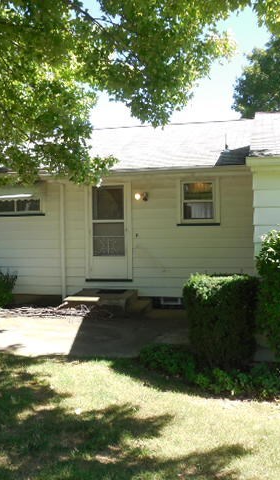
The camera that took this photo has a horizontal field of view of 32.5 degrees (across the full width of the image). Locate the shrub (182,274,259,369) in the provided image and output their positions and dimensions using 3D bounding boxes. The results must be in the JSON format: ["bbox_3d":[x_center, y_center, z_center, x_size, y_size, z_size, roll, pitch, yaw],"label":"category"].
[{"bbox_3d":[1.088,1.043,6.420,0.910,1.100,0.900,-1,1,14],"label":"shrub"}]

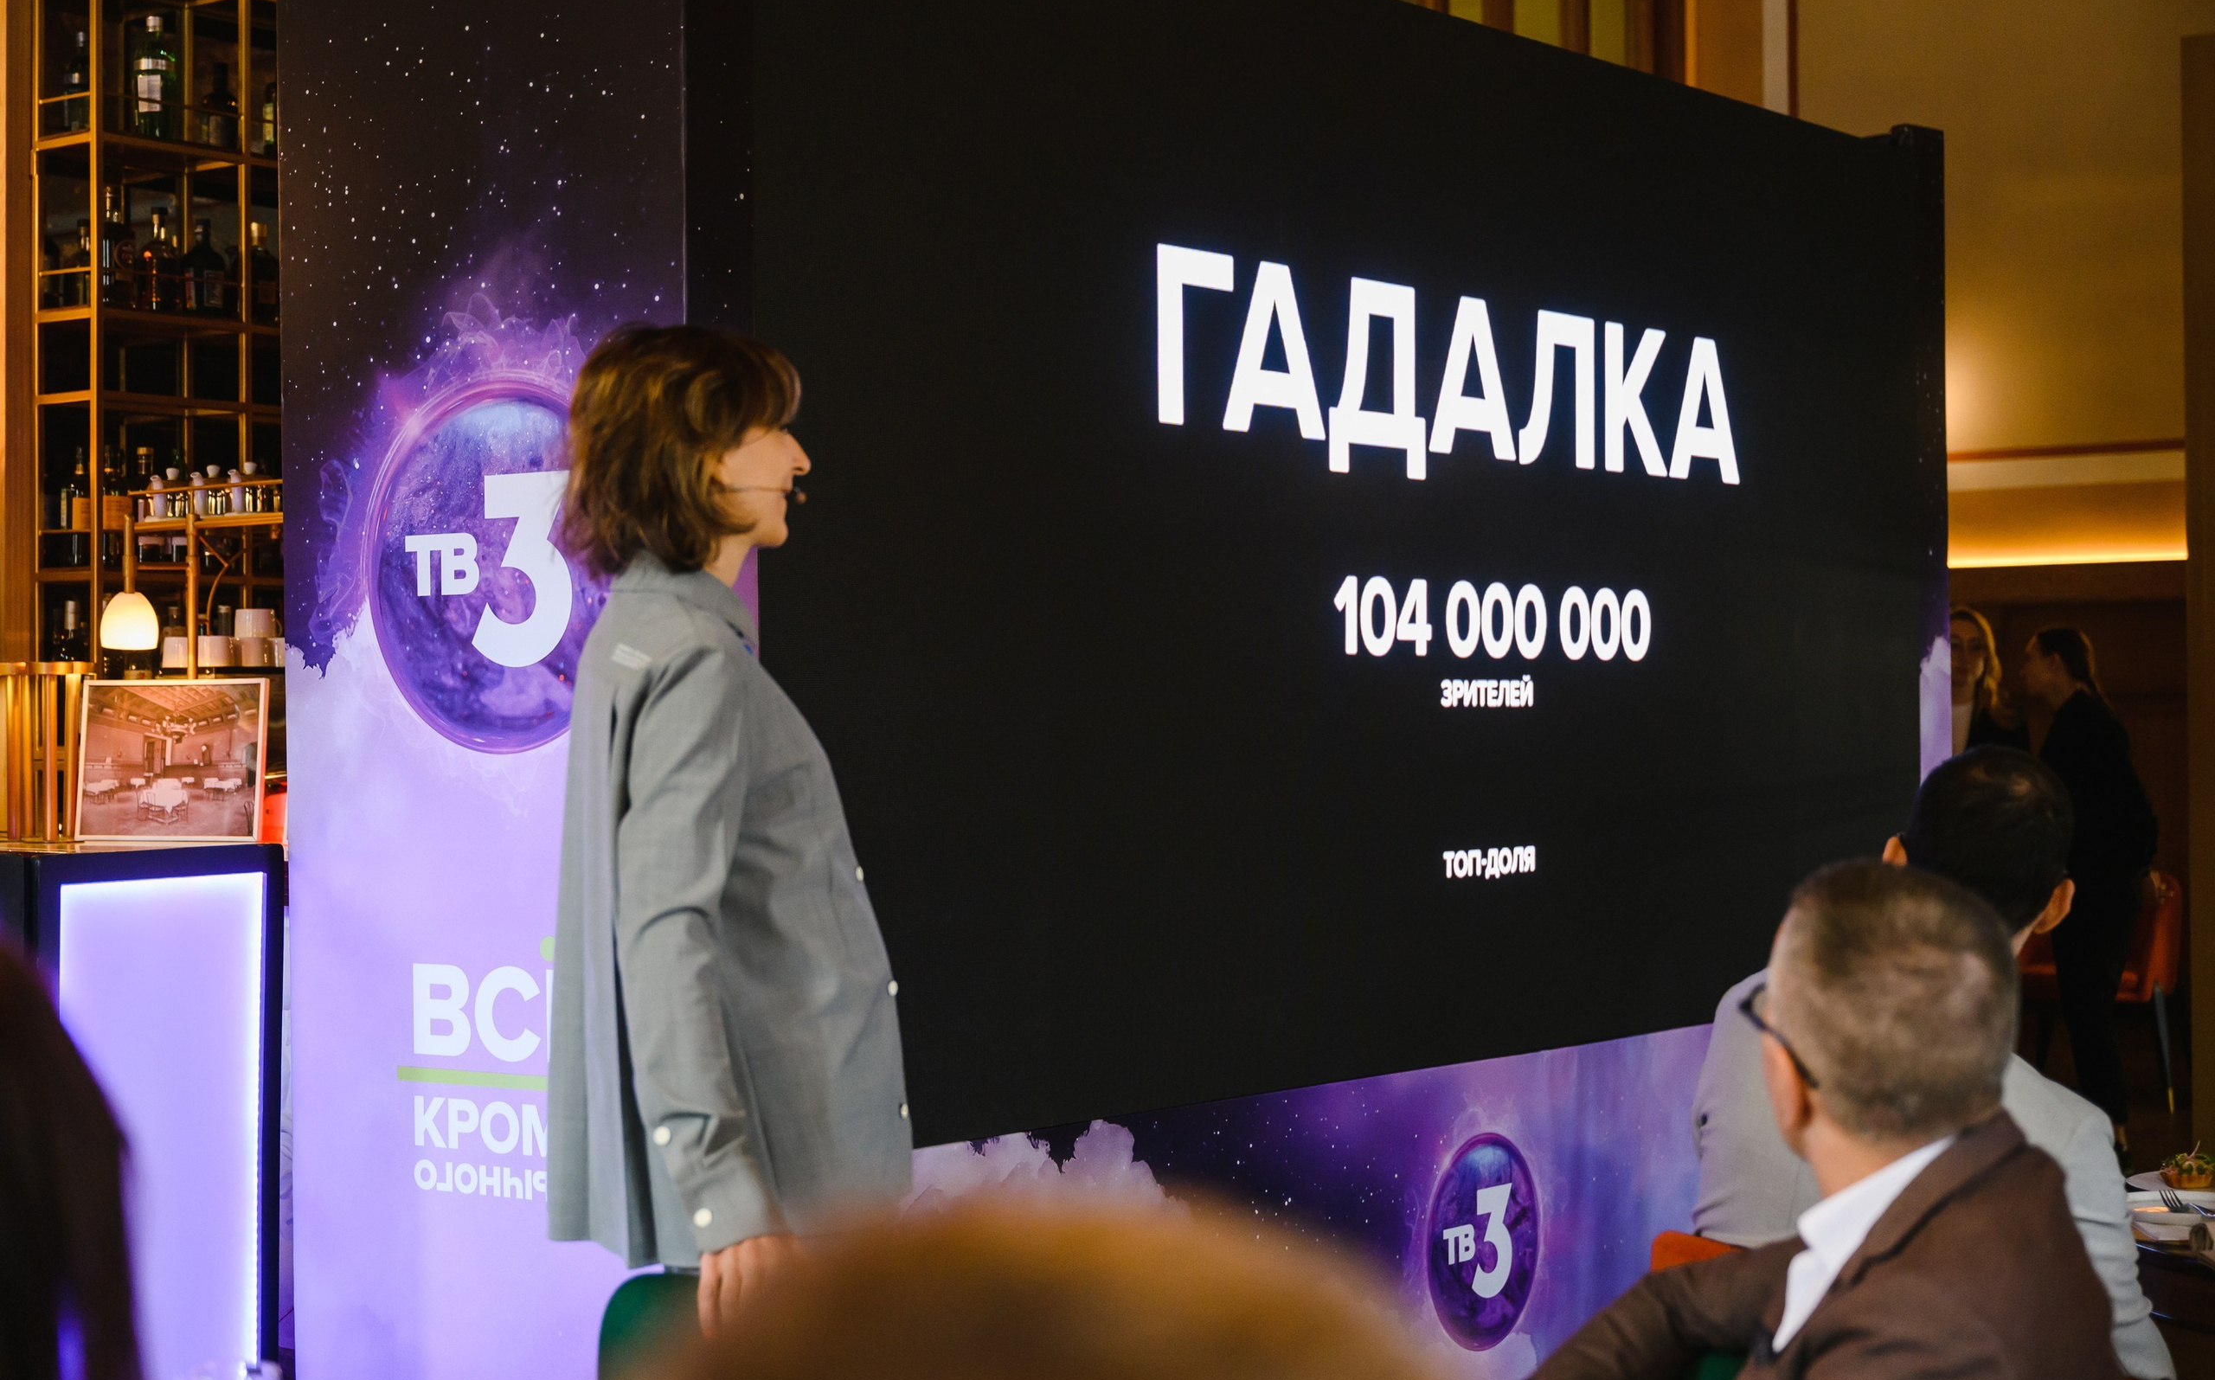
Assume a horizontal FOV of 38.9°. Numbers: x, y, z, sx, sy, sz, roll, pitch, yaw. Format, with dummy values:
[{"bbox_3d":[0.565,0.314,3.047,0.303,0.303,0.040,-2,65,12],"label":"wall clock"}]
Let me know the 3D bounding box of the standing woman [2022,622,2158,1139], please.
[{"bbox_3d":[2.910,0.624,9.300,0.390,1.630,0.470,-1,0,26],"label":"standing woman"}]

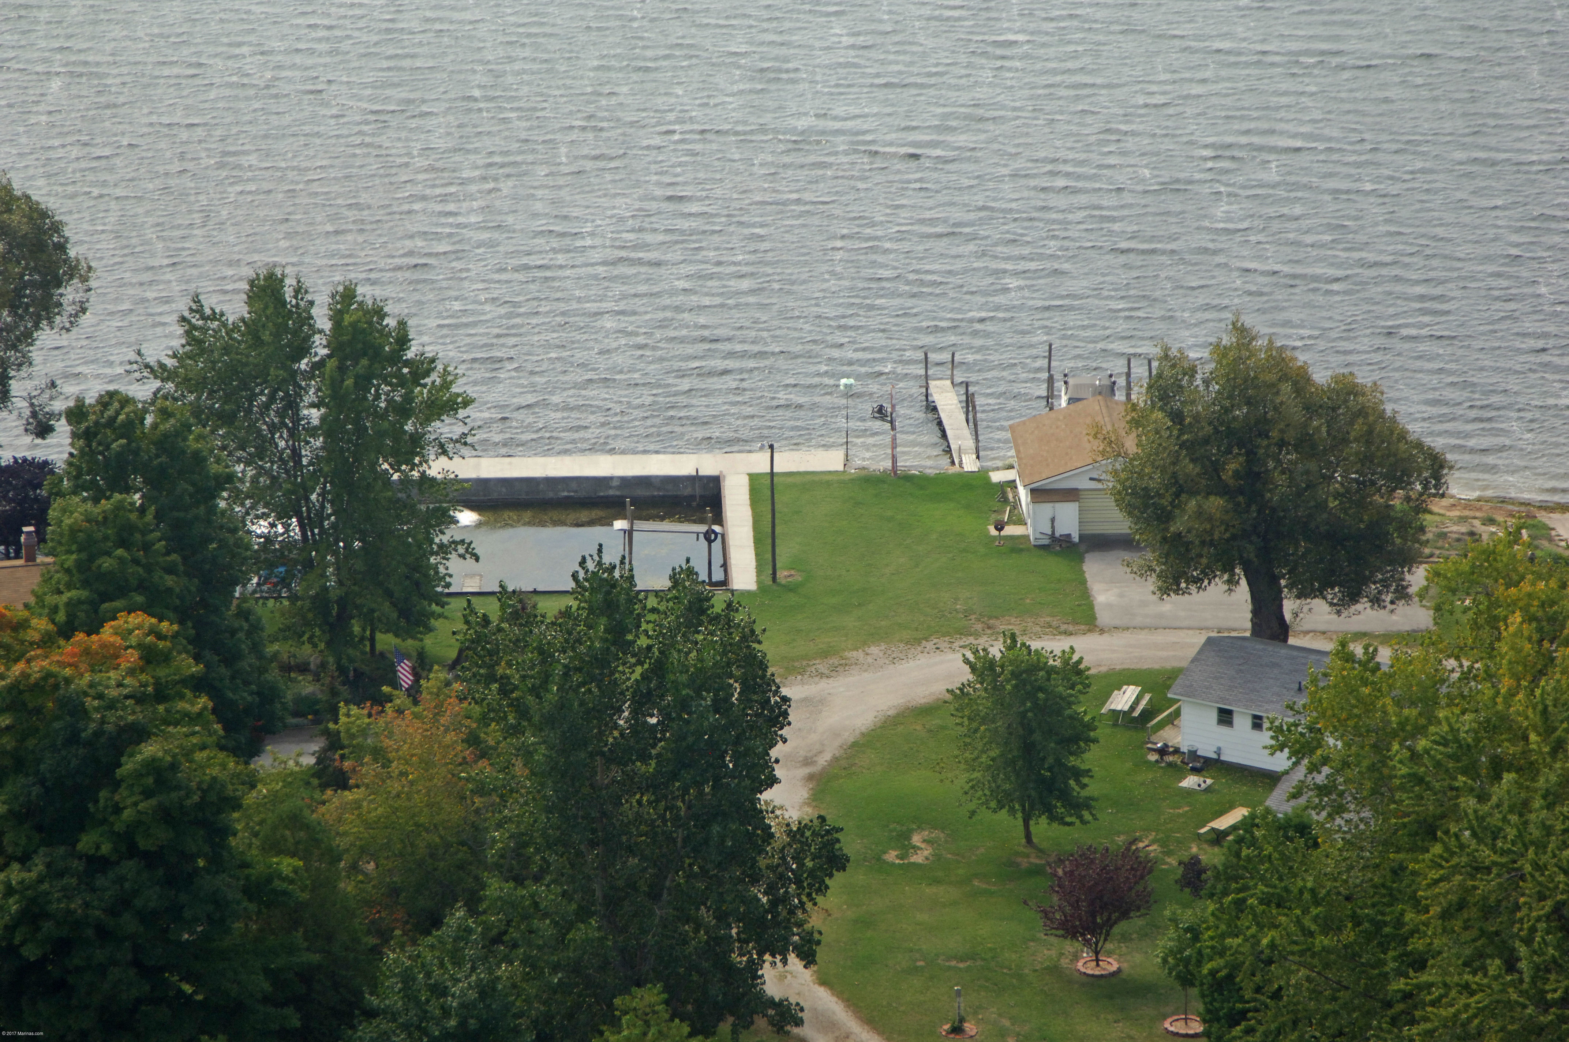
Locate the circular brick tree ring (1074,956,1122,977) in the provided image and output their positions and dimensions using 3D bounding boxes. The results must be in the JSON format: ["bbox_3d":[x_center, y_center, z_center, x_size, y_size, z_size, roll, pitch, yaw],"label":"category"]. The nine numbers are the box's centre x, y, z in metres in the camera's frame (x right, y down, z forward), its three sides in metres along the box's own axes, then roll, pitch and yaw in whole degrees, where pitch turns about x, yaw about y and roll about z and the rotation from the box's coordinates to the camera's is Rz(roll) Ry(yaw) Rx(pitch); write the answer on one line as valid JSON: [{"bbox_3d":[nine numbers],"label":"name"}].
[{"bbox_3d":[11.518,16.290,226.669,1.620,0.170,1.620,0,21,0],"label":"circular brick tree ring"}]

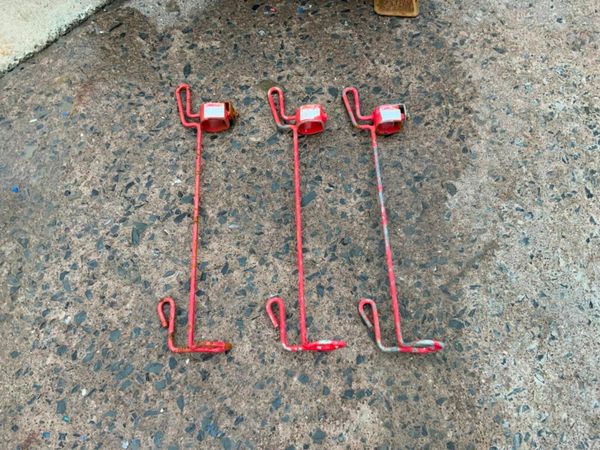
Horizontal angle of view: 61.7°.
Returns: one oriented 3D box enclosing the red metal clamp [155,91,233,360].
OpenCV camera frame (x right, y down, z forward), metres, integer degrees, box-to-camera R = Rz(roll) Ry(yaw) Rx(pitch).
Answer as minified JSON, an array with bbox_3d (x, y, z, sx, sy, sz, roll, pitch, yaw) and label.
[{"bbox_3d":[-0.235,-0.056,1.192,0.165,0.068,0.706,-2,66,-1],"label":"red metal clamp"}]

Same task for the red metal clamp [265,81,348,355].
[{"bbox_3d":[0.001,-0.053,1.190,0.167,0.068,0.692,-2,66,-1],"label":"red metal clamp"}]

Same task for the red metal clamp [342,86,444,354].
[{"bbox_3d":[0.202,-0.050,1.189,0.169,0.068,0.698,-2,66,-1],"label":"red metal clamp"}]

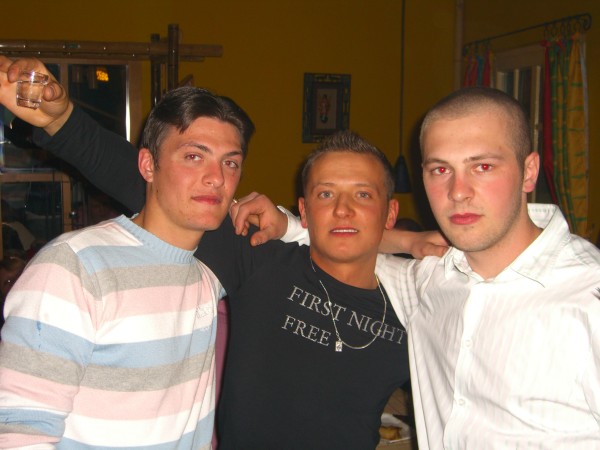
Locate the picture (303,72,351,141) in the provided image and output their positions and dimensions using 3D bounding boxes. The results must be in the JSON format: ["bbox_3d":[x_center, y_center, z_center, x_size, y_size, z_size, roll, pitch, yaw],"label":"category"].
[{"bbox_3d":[0.126,-0.542,3.700,0.223,0.322,0.025,0,5,-9],"label":"picture"}]

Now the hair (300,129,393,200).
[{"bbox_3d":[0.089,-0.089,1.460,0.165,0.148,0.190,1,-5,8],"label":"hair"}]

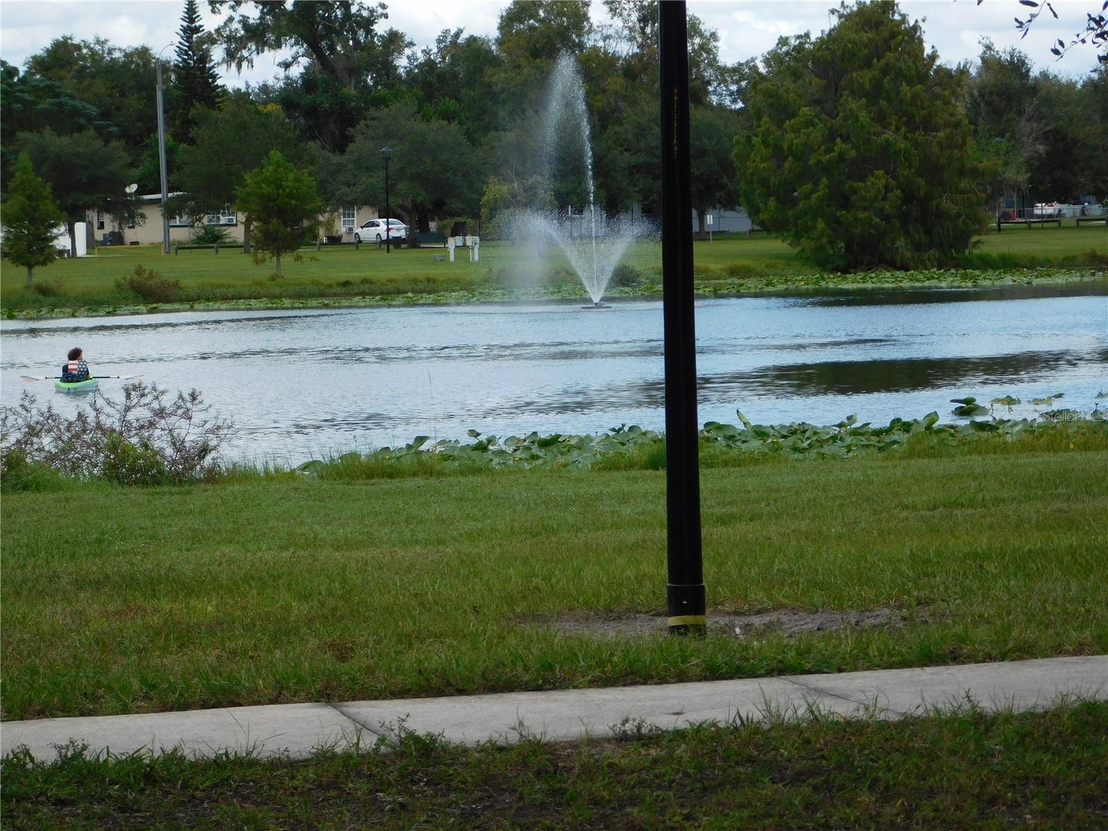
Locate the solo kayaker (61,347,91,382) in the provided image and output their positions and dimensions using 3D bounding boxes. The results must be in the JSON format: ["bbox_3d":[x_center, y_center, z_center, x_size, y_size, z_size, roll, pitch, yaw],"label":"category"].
[{"bbox_3d":[-8.467,-0.874,76.000,0.520,0.720,0.780,-1,2,5],"label":"solo kayaker"}]

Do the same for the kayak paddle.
[{"bbox_3d":[-8.363,-0.663,76.100,2.180,0.140,0.170,-1,2,3],"label":"kayak paddle"}]

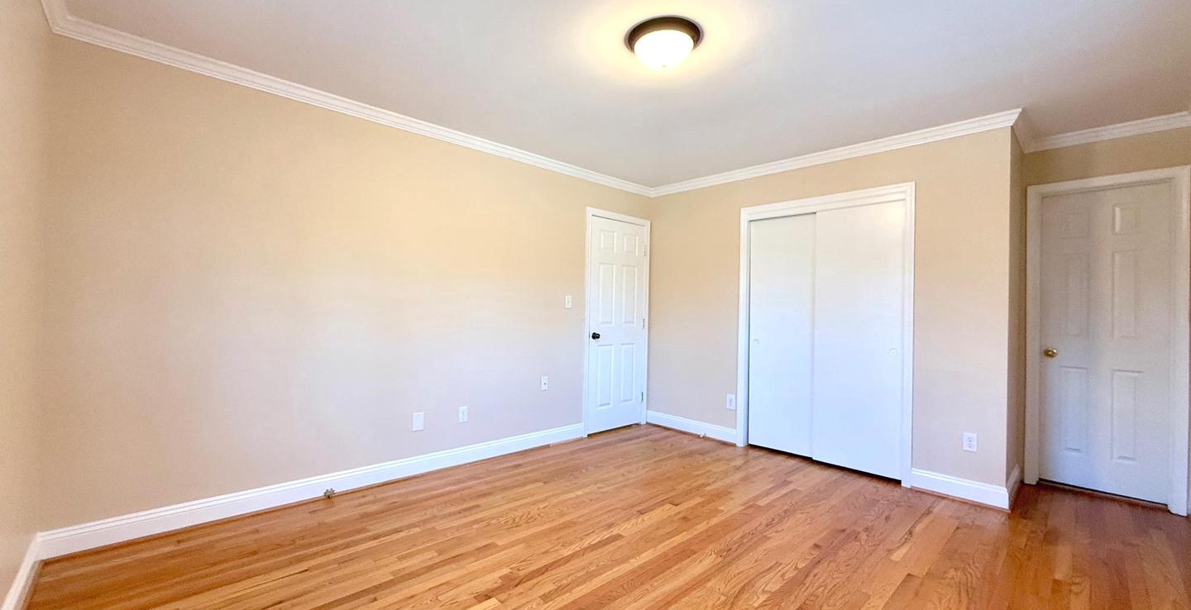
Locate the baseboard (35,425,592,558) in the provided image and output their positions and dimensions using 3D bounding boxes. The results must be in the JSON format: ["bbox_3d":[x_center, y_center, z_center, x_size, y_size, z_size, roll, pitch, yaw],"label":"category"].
[{"bbox_3d":[-1.307,1.114,3.289,3.295,0.132,0.020,2,-1,-44],"label":"baseboard"}]

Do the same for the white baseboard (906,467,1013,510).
[{"bbox_3d":[2.353,1.185,3.130,0.020,0.132,0.509,2,-1,-44],"label":"white baseboard"}]

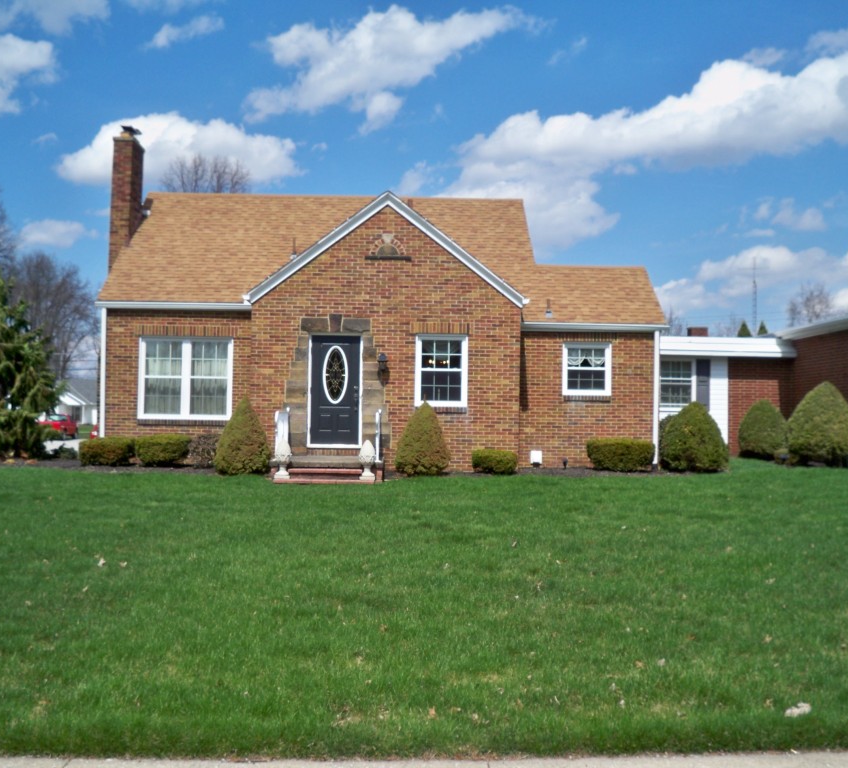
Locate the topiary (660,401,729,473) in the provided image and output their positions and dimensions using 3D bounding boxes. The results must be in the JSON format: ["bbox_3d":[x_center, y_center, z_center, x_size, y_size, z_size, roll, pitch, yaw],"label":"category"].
[{"bbox_3d":[5.212,1.002,19.950,1.300,1.380,1.300,1,-2,0],"label":"topiary"}]

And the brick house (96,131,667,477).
[{"bbox_3d":[-1.050,-1.848,23.300,11.500,7.100,8.600,1,-2,0],"label":"brick house"}]

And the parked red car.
[{"bbox_3d":[-21.032,2.427,59.500,1.780,1.460,4.500,1,-2,-6],"label":"parked red car"}]

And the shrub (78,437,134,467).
[{"bbox_3d":[-6.056,1.282,19.750,1.020,0.570,0.850,1,-2,0],"label":"shrub"}]

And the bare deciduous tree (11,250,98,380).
[{"bbox_3d":[-41.040,-5.381,115.000,9.800,19.300,9.800,1,-2,0],"label":"bare deciduous tree"}]

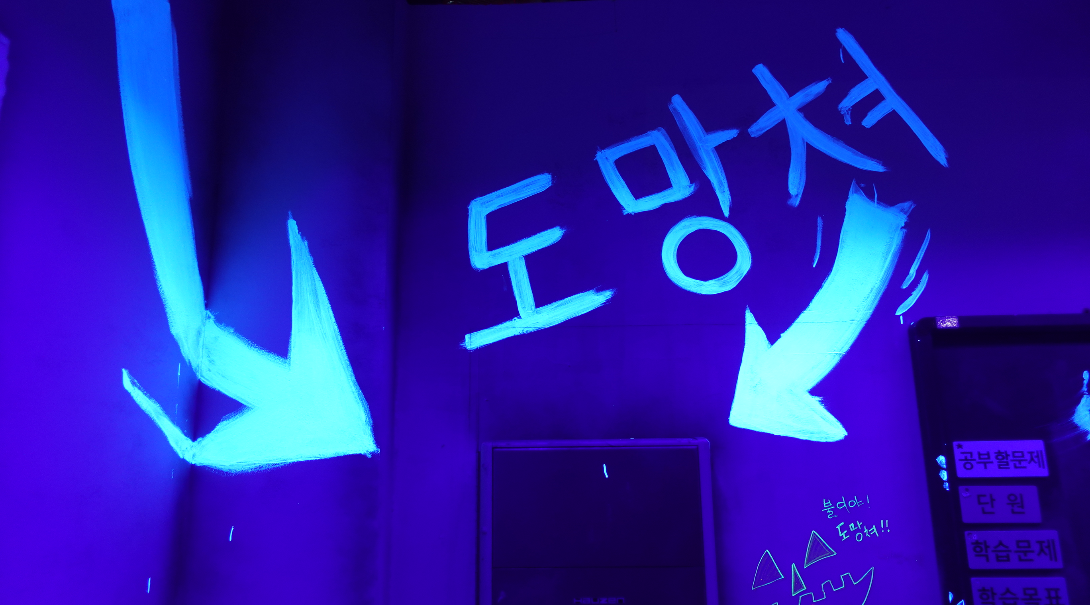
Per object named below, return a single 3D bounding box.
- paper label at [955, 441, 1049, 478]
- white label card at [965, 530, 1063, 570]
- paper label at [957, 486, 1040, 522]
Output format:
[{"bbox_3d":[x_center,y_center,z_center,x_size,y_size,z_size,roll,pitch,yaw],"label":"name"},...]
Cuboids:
[{"bbox_3d":[1.112,0.381,1.772,0.214,0.087,0.004,-1,-13,3],"label":"paper label"},{"bbox_3d":[1.113,0.586,1.725,0.214,0.086,0.004,-1,-13,3],"label":"white label card"},{"bbox_3d":[1.096,0.485,1.749,0.183,0.086,0.004,-1,-13,3],"label":"paper label"}]

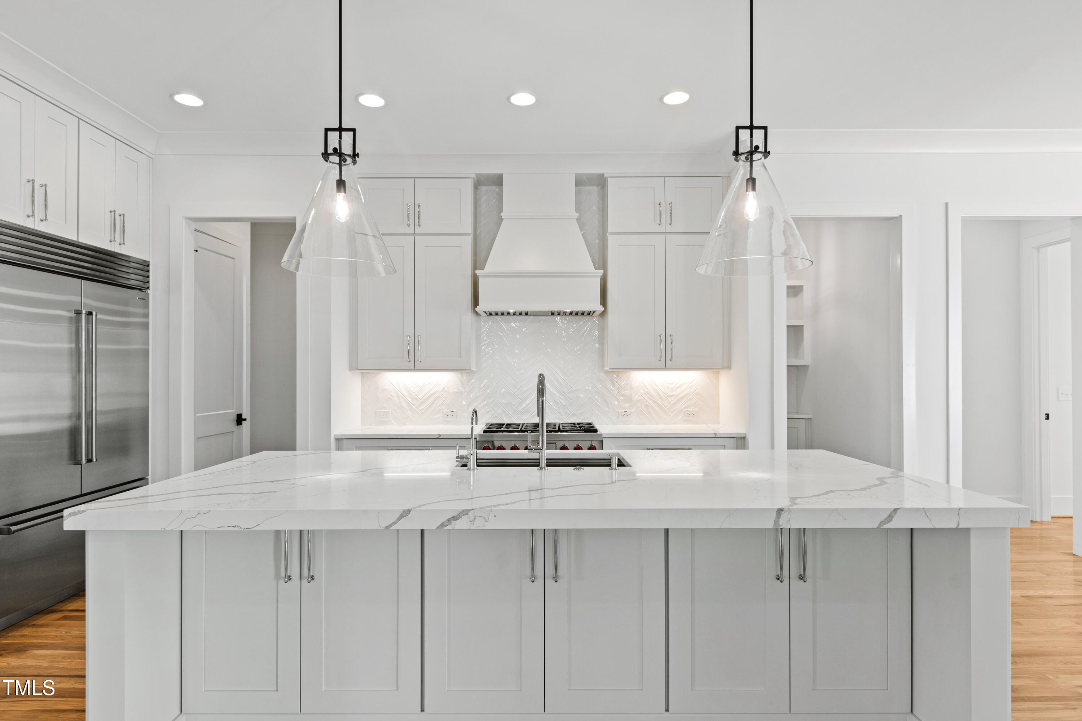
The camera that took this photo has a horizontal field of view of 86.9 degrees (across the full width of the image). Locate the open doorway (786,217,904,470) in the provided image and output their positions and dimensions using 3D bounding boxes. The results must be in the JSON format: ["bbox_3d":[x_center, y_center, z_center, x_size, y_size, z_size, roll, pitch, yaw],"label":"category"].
[{"bbox_3d":[2.180,0.201,4.174,0.832,2.468,0.140,0,-1,0],"label":"open doorway"}]

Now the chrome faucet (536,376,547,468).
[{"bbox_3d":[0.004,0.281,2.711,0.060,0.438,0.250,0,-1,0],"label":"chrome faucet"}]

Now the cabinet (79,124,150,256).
[{"bbox_3d":[-3.099,-1.079,3.766,0.610,0.752,0.624,0,-1,0],"label":"cabinet"}]

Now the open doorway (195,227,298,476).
[{"bbox_3d":[-2.167,0.210,4.160,0.821,2.468,0.140,0,-1,0],"label":"open doorway"}]

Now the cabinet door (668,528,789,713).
[{"bbox_3d":[0.719,0.963,2.196,0.463,0.765,0.028,0,-1,0],"label":"cabinet door"}]

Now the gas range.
[{"bbox_3d":[-0.007,0.968,4.390,0.905,0.935,0.690,0,-1,0],"label":"gas range"}]

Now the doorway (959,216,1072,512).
[{"bbox_3d":[3.470,0.199,4.178,0.904,2.468,0.140,0,-1,0],"label":"doorway"}]

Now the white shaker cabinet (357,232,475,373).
[{"bbox_3d":[-0.974,-0.443,4.532,0.913,1.039,0.335,0,-1,0],"label":"white shaker cabinet"}]

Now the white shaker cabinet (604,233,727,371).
[{"bbox_3d":[0.961,-0.448,4.539,0.920,1.038,0.335,0,-1,0],"label":"white shaker cabinet"}]

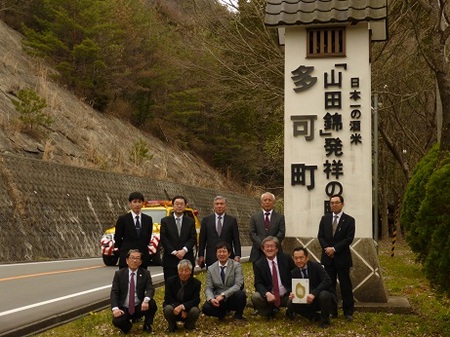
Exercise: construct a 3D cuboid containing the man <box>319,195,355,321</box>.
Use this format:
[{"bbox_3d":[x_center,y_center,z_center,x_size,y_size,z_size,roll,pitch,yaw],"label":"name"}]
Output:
[{"bbox_3d":[1.495,1.193,10.450,0.490,1.690,0.340,0,-3,10],"label":"man"}]

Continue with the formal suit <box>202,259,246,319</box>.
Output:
[{"bbox_3d":[-0.006,1.474,9.700,0.530,0.750,0.660,0,-3,7],"label":"formal suit"}]

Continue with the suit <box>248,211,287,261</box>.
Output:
[{"bbox_3d":[0.591,1.294,10.850,0.500,1.400,0.300,0,-3,4],"label":"suit"}]

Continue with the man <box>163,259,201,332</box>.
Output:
[{"bbox_3d":[-0.530,1.526,9.500,0.460,0.890,0.700,0,-3,-2],"label":"man"}]

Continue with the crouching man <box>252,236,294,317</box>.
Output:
[{"bbox_3d":[0.615,1.385,10.100,0.560,1.020,0.730,0,-3,-3],"label":"crouching man"}]

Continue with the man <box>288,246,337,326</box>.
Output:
[{"bbox_3d":[1.100,1.460,9.800,0.610,0.980,0.760,-1,-3,15],"label":"man"}]

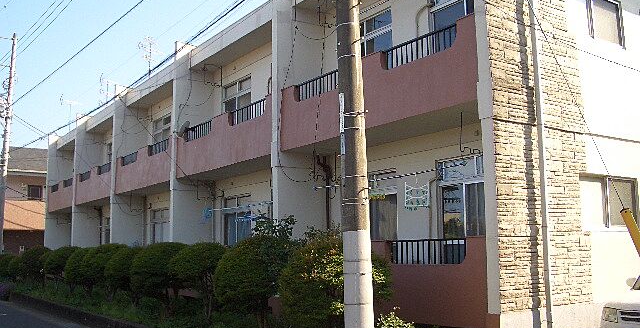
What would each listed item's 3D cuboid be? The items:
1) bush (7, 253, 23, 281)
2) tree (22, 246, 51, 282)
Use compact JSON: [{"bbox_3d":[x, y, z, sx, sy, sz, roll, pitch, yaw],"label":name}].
[{"bbox_3d":[-11.911,4.179,25.935,1.260,1.090,1.260,5,-9,-34],"label":"bush"},{"bbox_3d":[-10.006,3.647,23.159,1.320,1.380,1.320,5,-9,-34],"label":"tree"}]

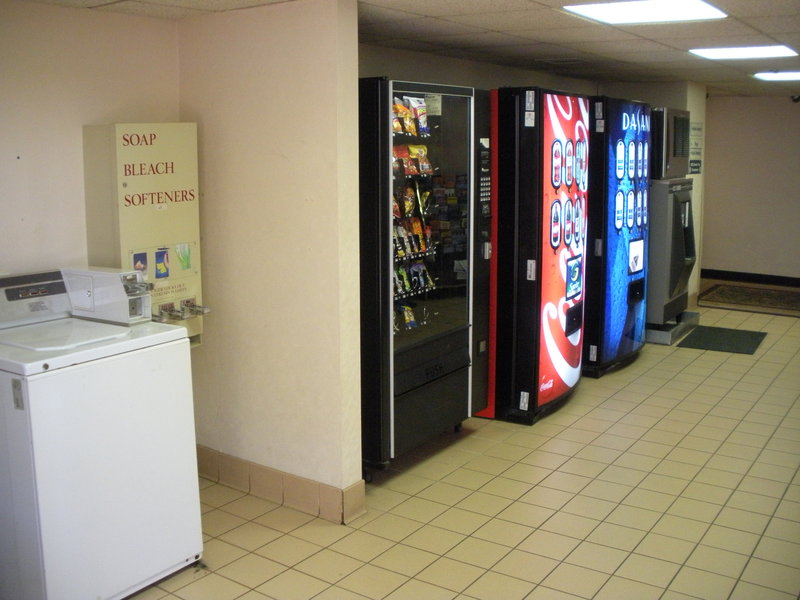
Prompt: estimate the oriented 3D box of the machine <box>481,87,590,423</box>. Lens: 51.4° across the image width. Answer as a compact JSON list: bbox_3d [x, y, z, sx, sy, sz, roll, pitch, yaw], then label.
[{"bbox_3d":[0.643,-0.310,4.985,0.860,1.830,0.950,6,12,31],"label":"machine"}]

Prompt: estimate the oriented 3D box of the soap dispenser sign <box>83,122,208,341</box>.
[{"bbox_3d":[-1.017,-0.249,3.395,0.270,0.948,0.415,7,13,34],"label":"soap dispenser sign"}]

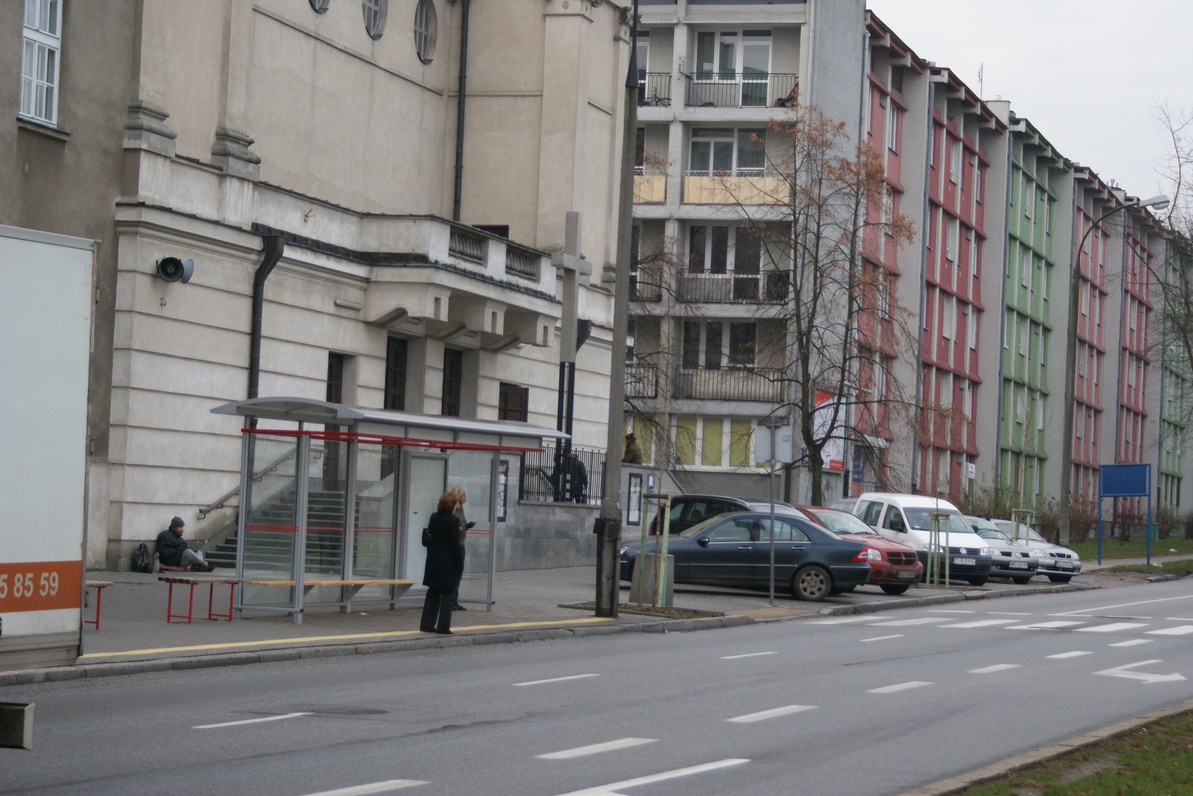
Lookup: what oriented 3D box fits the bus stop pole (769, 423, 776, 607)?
[{"bbox_3d":[2.900,1.929,44.800,0.070,3.029,0.070,0,-2,18],"label":"bus stop pole"}]

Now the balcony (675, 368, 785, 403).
[{"bbox_3d":[3.969,-0.343,78.027,3.200,1.000,1.150,2,-3,16],"label":"balcony"}]

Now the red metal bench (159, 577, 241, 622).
[{"bbox_3d":[-4.663,2.379,32.100,0.420,0.510,1.320,2,-3,20],"label":"red metal bench"}]

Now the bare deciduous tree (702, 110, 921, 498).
[{"bbox_3d":[5.274,-1.414,67.000,5.000,11.382,4.700,2,-2,0],"label":"bare deciduous tree"}]

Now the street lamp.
[{"bbox_3d":[12.504,-0.298,65.765,2.400,9.300,0.350,2,-2,18],"label":"street lamp"}]

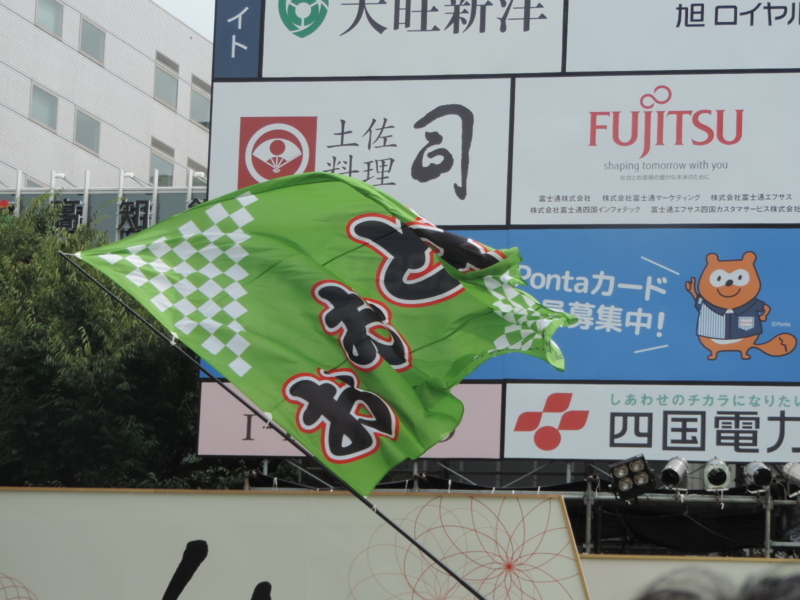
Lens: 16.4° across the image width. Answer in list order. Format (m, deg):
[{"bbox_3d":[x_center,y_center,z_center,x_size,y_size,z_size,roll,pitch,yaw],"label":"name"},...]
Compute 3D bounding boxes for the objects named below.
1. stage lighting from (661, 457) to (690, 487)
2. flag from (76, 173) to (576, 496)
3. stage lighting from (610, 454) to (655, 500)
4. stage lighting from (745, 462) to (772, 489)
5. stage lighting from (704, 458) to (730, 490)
[{"bbox_3d":[2.697,1.695,27.250,0.250,0.260,0.330,-1,16,23],"label":"stage lighting"},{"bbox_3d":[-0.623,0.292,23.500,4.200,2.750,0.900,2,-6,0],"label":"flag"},{"bbox_3d":[2.293,1.750,27.350,0.360,0.370,0.170,-20,28,3],"label":"stage lighting"},{"bbox_3d":[3.490,1.699,27.000,0.250,0.260,0.320,3,10,-9],"label":"stage lighting"},{"bbox_3d":[3.103,1.705,27.100,0.260,0.270,0.320,1,17,5],"label":"stage lighting"}]

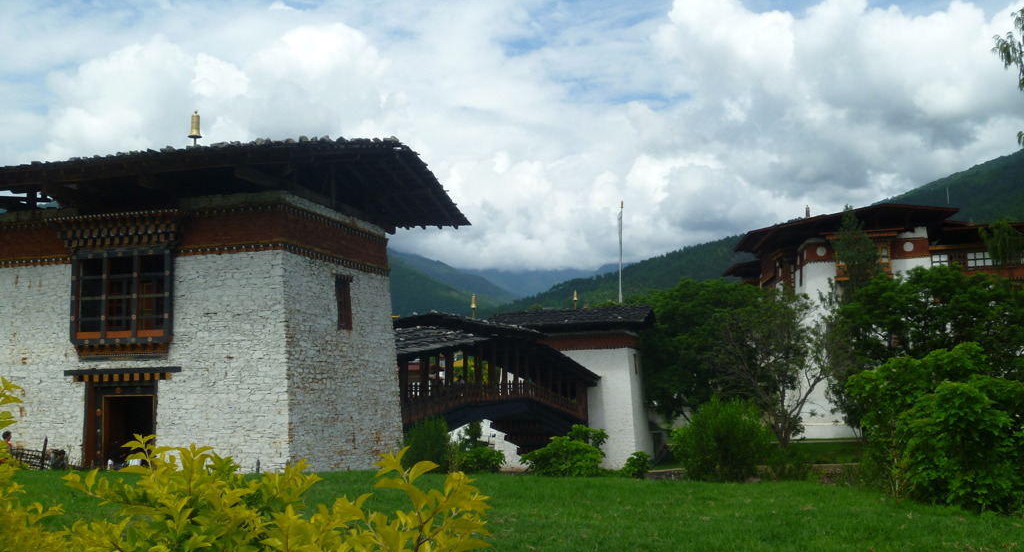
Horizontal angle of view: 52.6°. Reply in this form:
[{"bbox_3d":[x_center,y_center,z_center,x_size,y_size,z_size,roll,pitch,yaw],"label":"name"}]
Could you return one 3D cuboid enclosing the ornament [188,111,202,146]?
[{"bbox_3d":[-12.839,-5.963,42.000,0.570,1.500,0.570,-3,-7,16],"label":"ornament"}]

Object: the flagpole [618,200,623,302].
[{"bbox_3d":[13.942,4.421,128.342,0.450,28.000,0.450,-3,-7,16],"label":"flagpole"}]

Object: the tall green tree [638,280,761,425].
[{"bbox_3d":[20.424,9.194,114.000,14.000,18.000,13.500,-3,-7,16],"label":"tall green tree"}]

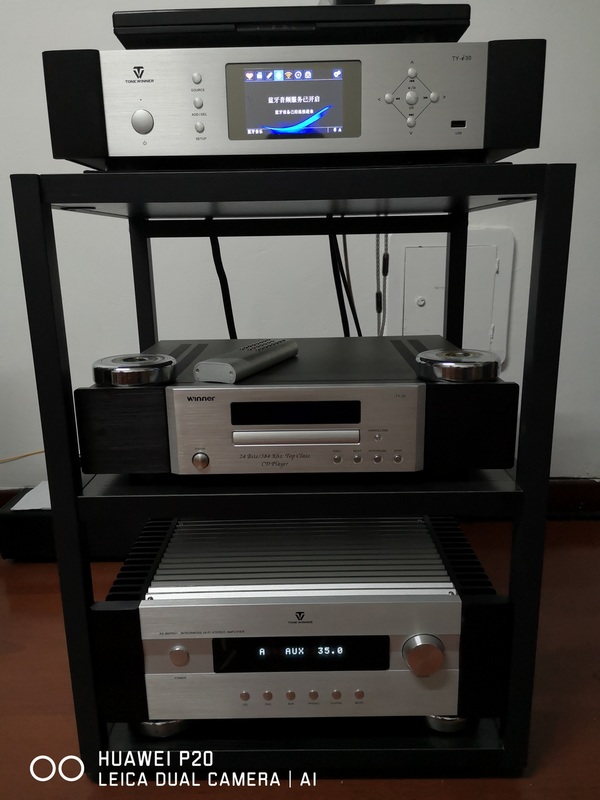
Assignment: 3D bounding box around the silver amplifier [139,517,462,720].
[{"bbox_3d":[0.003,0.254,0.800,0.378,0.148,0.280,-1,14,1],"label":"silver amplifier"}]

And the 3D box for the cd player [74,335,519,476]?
[{"bbox_3d":[-0.002,-0.006,0.767,0.430,0.096,0.323,-1,14,1],"label":"cd player"}]

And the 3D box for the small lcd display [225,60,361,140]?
[{"bbox_3d":[-0.005,-0.261,0.546,0.115,0.061,0.015,-1,14,1],"label":"small lcd display"}]

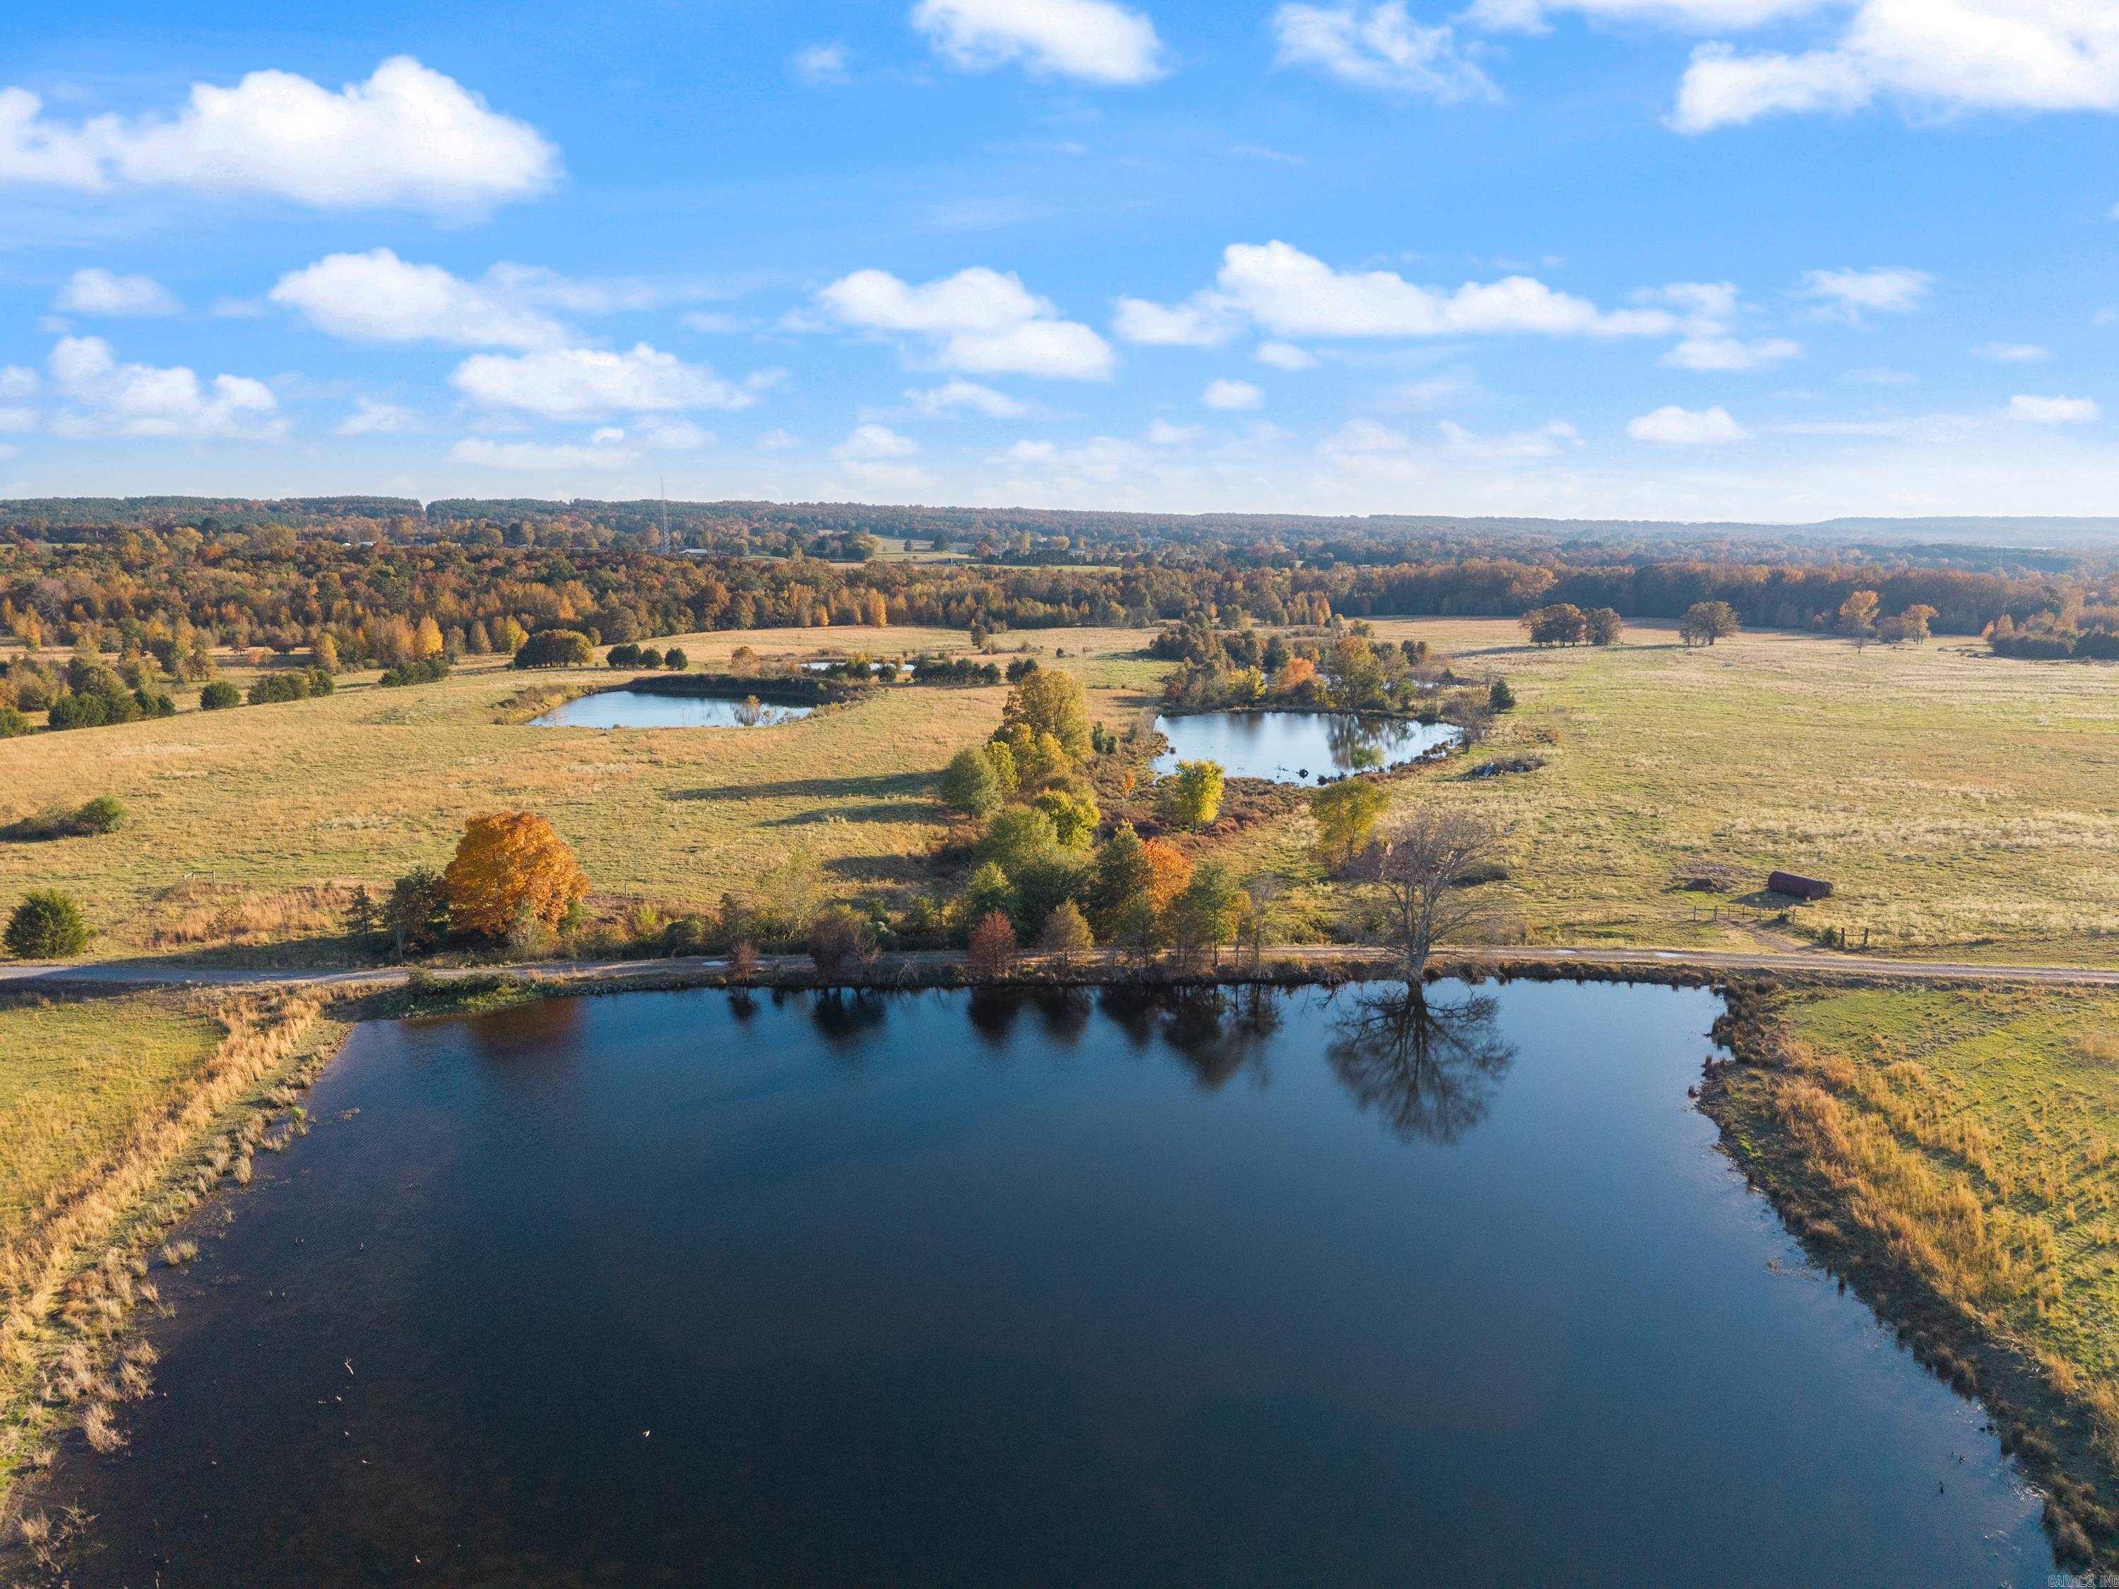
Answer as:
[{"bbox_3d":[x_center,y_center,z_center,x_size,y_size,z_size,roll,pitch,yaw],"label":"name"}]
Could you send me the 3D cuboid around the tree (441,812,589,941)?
[{"bbox_3d":[-50.070,7.770,135.070,13.240,12.410,12.840,0,10,0],"label":"tree"}]

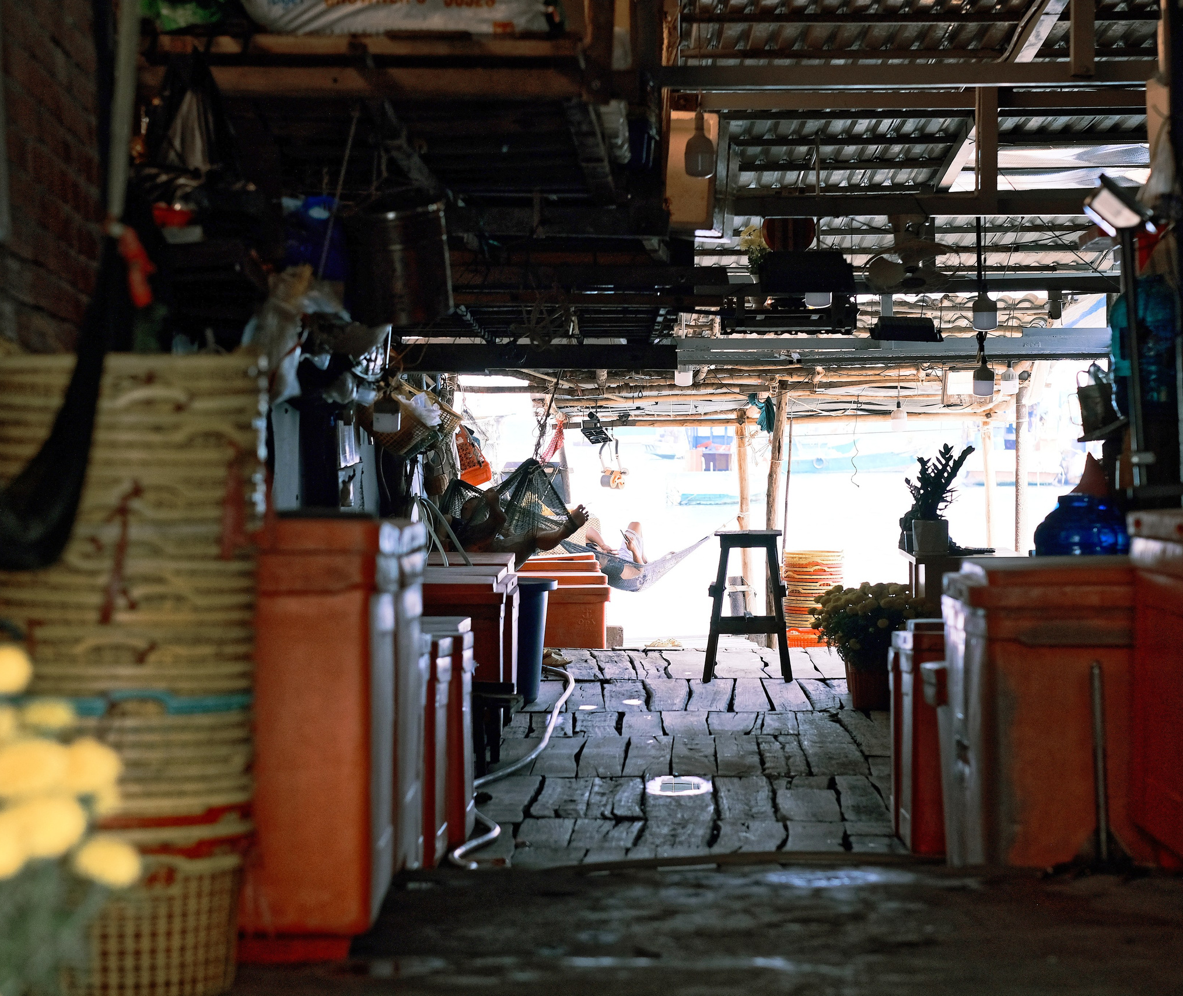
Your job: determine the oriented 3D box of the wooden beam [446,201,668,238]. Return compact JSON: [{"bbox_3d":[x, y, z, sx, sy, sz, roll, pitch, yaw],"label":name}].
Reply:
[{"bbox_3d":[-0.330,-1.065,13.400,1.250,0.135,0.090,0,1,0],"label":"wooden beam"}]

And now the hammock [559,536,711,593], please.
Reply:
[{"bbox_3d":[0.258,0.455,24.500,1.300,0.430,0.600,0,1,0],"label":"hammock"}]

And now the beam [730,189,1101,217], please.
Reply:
[{"bbox_3d":[1.514,-1.346,16.000,1.820,0.115,0.085,0,1,0],"label":"beam"}]

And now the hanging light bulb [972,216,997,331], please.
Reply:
[{"bbox_3d":[1.726,-0.983,15.300,0.105,0.500,0.105,0,1,0],"label":"hanging light bulb"}]

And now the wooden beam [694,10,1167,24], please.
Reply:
[{"bbox_3d":[1.339,-1.955,14.200,1.970,0.050,0.050,0,1,2],"label":"wooden beam"}]

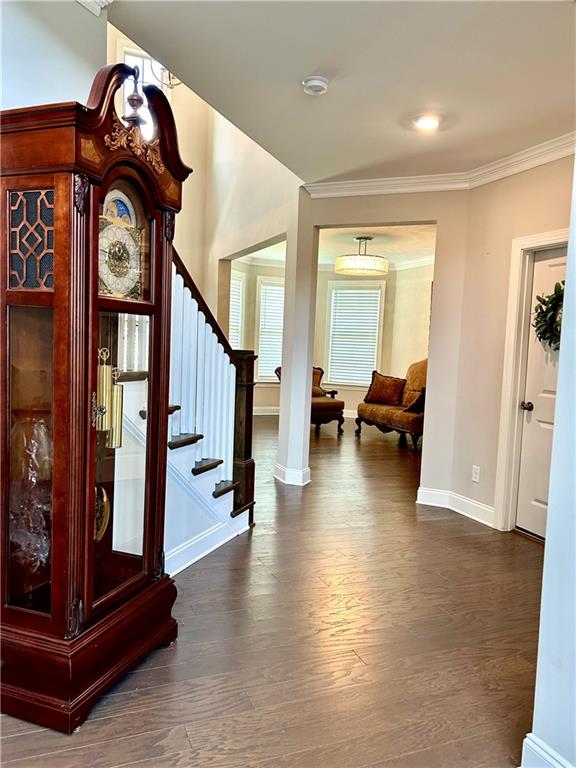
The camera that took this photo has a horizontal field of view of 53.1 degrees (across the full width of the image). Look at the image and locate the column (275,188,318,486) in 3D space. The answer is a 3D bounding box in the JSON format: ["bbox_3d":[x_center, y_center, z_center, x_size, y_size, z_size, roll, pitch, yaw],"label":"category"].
[{"bbox_3d":[0.072,-0.421,5.432,0.360,2.700,0.330,4,5,23],"label":"column"}]

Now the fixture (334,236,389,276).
[{"bbox_3d":[0.993,-1.695,7.578,0.699,0.470,0.699,2,4,0],"label":"fixture"}]

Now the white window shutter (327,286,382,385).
[{"bbox_3d":[1.171,-0.848,10.130,0.884,1.691,0.070,4,5,23],"label":"white window shutter"}]

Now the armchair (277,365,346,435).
[{"bbox_3d":[0.320,0.216,8.569,0.750,0.980,0.800,0,5,-25],"label":"armchair"}]

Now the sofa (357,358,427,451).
[{"bbox_3d":[1.664,0.225,8.015,0.800,1.150,1.280,-1,5,-33],"label":"sofa"}]

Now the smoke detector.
[{"bbox_3d":[0.150,-1.601,3.106,0.140,0.055,0.140,2,4,0],"label":"smoke detector"}]

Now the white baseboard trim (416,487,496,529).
[{"bbox_3d":[1.367,0.980,4.636,0.143,0.130,0.755,-1,5,-34],"label":"white baseboard trim"}]

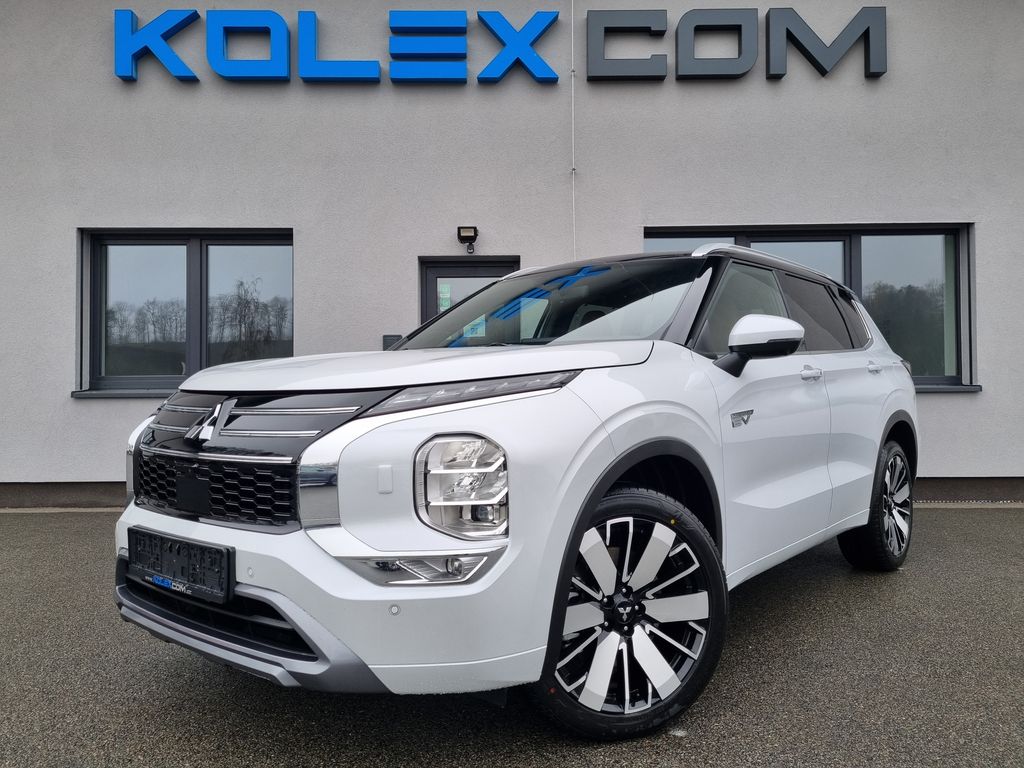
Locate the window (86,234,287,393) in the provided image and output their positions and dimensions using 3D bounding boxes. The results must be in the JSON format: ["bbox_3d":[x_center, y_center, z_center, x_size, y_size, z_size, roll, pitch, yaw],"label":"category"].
[{"bbox_3d":[-2.992,-0.676,7.125,1.936,1.495,0.150,0,-1,0],"label":"window"}]

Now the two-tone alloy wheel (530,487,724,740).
[{"bbox_3d":[0.290,0.646,2.231,0.725,0.725,0.250,0,-1,-23],"label":"two-tone alloy wheel"}]

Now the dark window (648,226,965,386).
[{"bbox_3d":[2.751,-0.704,7.125,3.048,1.514,0.150,0,-1,0],"label":"dark window"}]

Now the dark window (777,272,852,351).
[{"bbox_3d":[1.454,-0.338,3.684,0.070,0.370,0.800,-22,-15,38],"label":"dark window"}]

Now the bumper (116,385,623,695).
[{"bbox_3d":[-0.667,0.381,2.322,1.840,0.740,0.740,-1,-2,40],"label":"bumper"}]

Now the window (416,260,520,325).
[{"bbox_3d":[-0.388,-0.068,7.132,0.911,2.200,0.120,0,-1,0],"label":"window"}]

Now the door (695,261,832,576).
[{"bbox_3d":[0.960,0.068,2.996,0.240,1.220,1.120,-1,-2,40],"label":"door"}]

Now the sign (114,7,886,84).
[{"bbox_3d":[-0.101,-3.116,7.048,7.066,0.640,0.110,0,-1,0],"label":"sign"}]

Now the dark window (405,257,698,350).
[{"bbox_3d":[0.150,-0.337,3.309,1.420,0.140,0.880,-2,31,40],"label":"dark window"}]

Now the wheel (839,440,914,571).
[{"bbox_3d":[2.032,0.672,4.291,0.250,0.725,0.725,-1,-2,40],"label":"wheel"}]

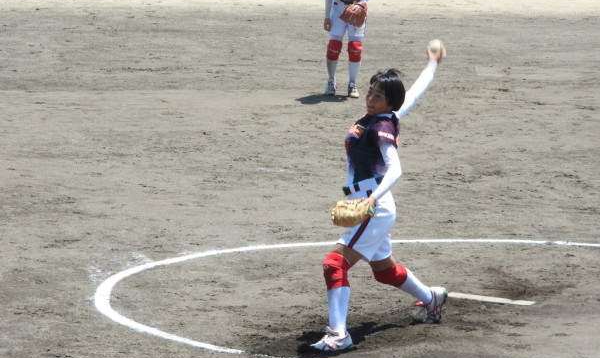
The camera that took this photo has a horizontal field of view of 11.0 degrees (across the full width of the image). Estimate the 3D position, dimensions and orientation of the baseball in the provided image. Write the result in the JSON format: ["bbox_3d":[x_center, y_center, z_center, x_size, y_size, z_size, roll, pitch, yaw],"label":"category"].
[{"bbox_3d":[0.821,-0.807,18.850,0.090,0.090,0.090,1,8,0],"label":"baseball"}]

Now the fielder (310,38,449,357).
[{"bbox_3d":[0.495,0.080,18.410,1.180,1.690,0.640,-4,9,-34],"label":"fielder"}]

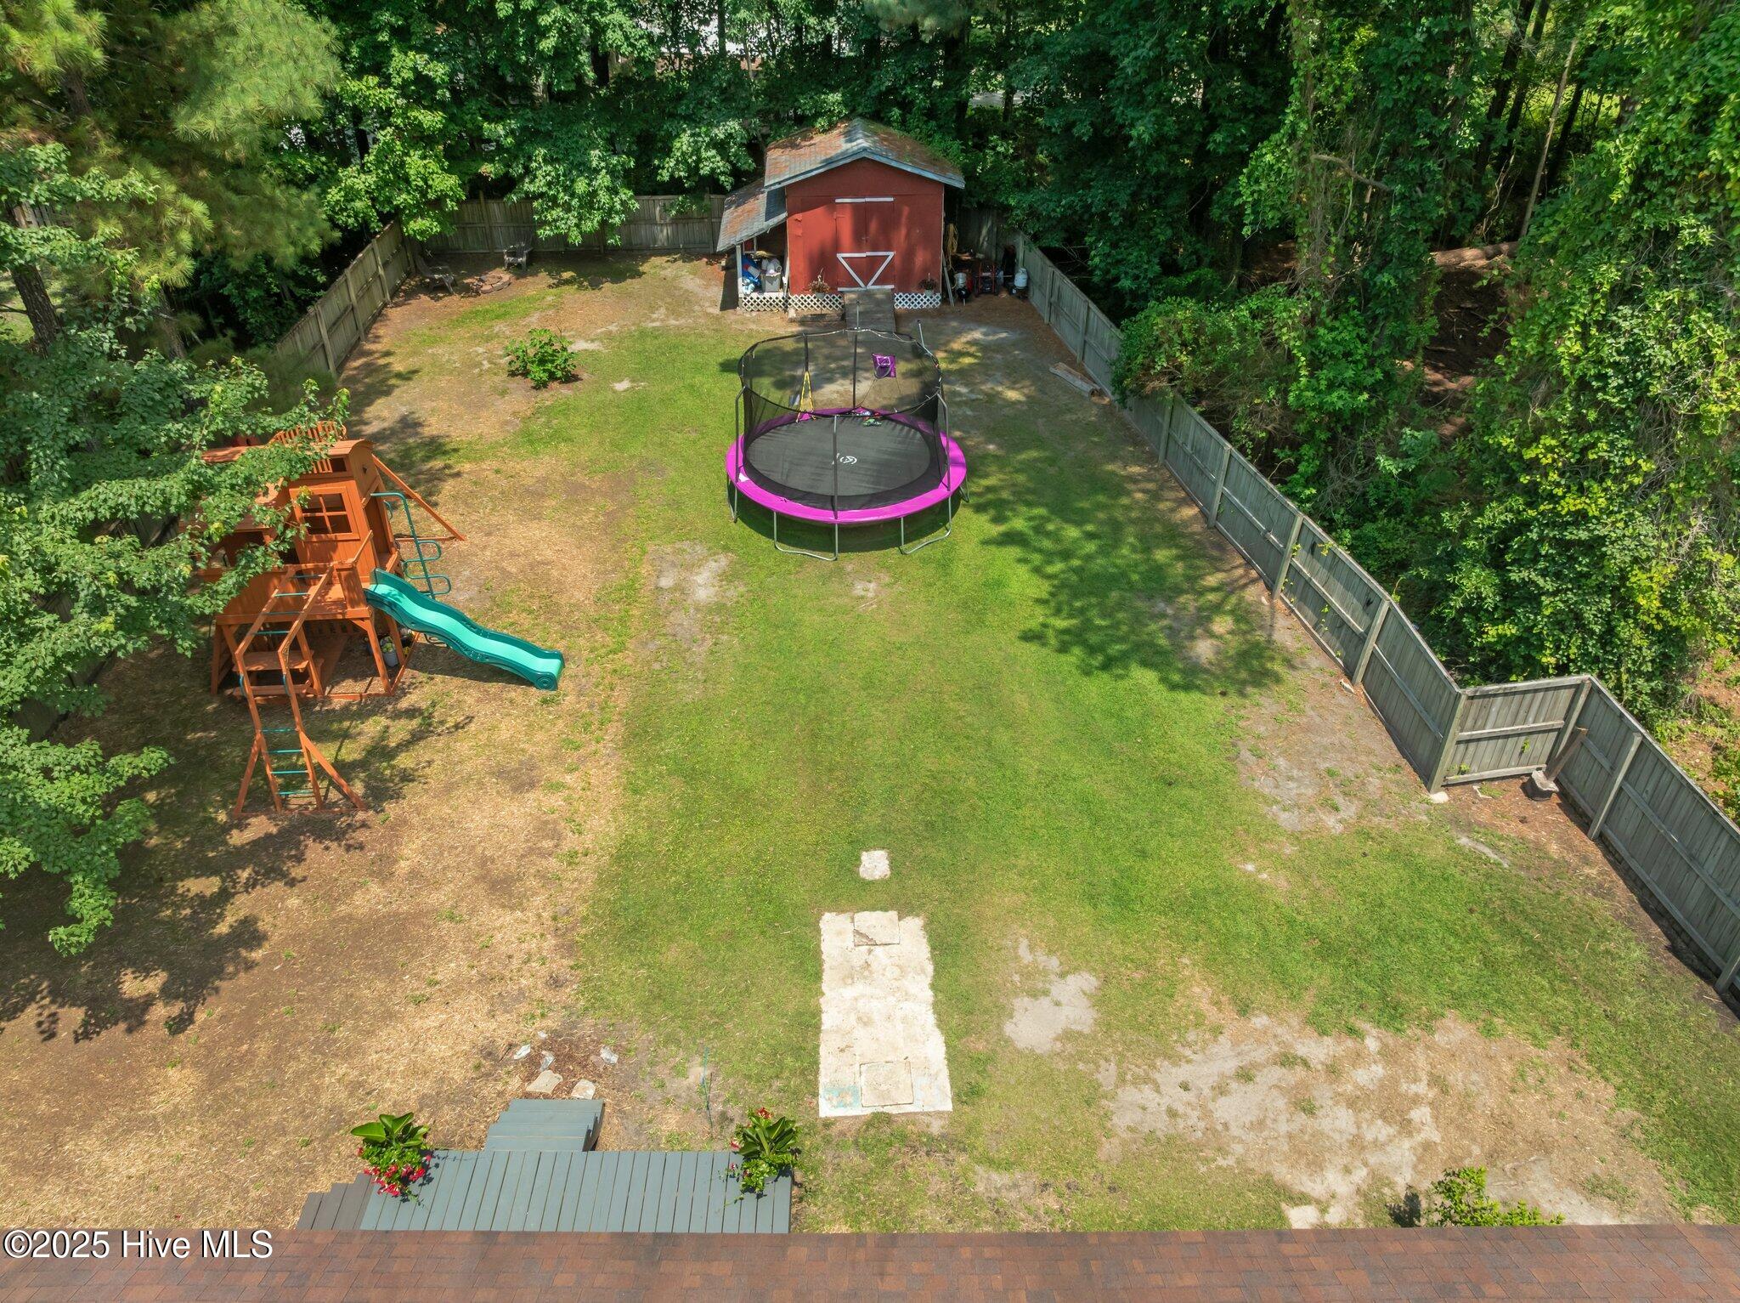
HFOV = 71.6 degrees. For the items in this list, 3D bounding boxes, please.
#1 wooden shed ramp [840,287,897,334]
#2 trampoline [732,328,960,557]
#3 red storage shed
[{"bbox_3d":[0.026,-8.047,28.746,1.210,0.480,1.790,-2,37,-3],"label":"wooden shed ramp"},{"bbox_3d":[-0.433,-3.977,22.182,4.450,2.750,4.450,0,37,0],"label":"trampoline"},{"bbox_3d":[-0.841,-11.275,30.824,5.900,4.000,3.850,-2,37,-3],"label":"red storage shed"}]

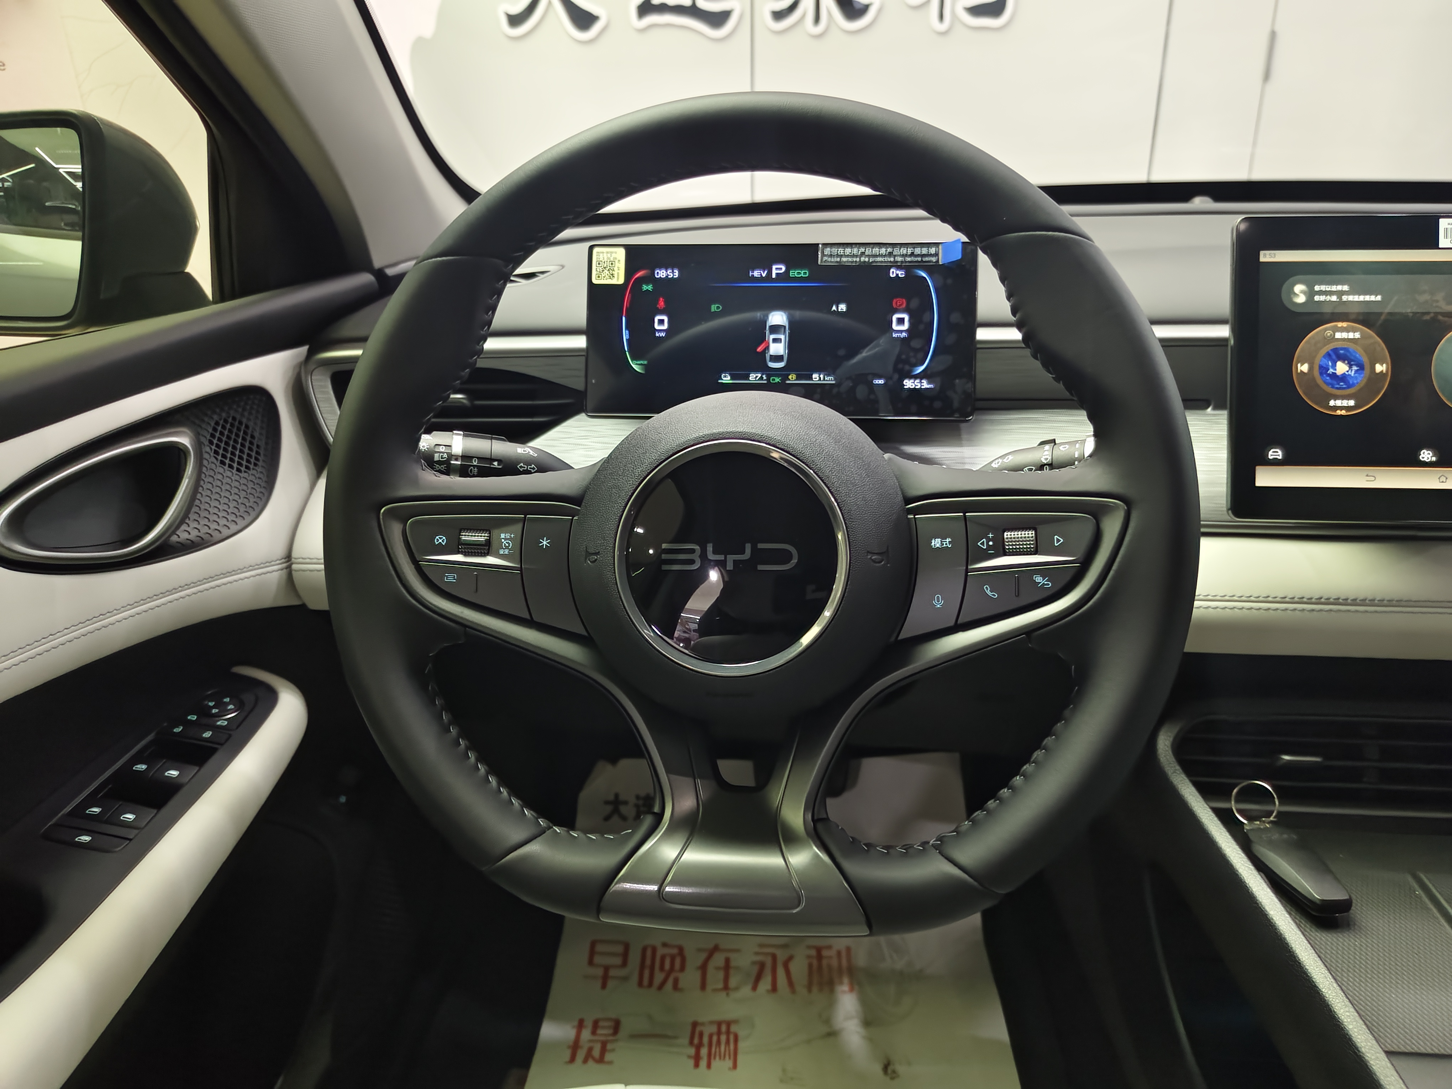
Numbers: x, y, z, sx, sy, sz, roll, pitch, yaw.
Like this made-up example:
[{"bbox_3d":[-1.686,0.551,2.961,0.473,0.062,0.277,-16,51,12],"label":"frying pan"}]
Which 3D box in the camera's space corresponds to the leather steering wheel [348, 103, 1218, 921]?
[{"bbox_3d":[0.008,-0.015,0.457,0.375,0.362,0.090,0,-3,8],"label":"leather steering wheel"}]

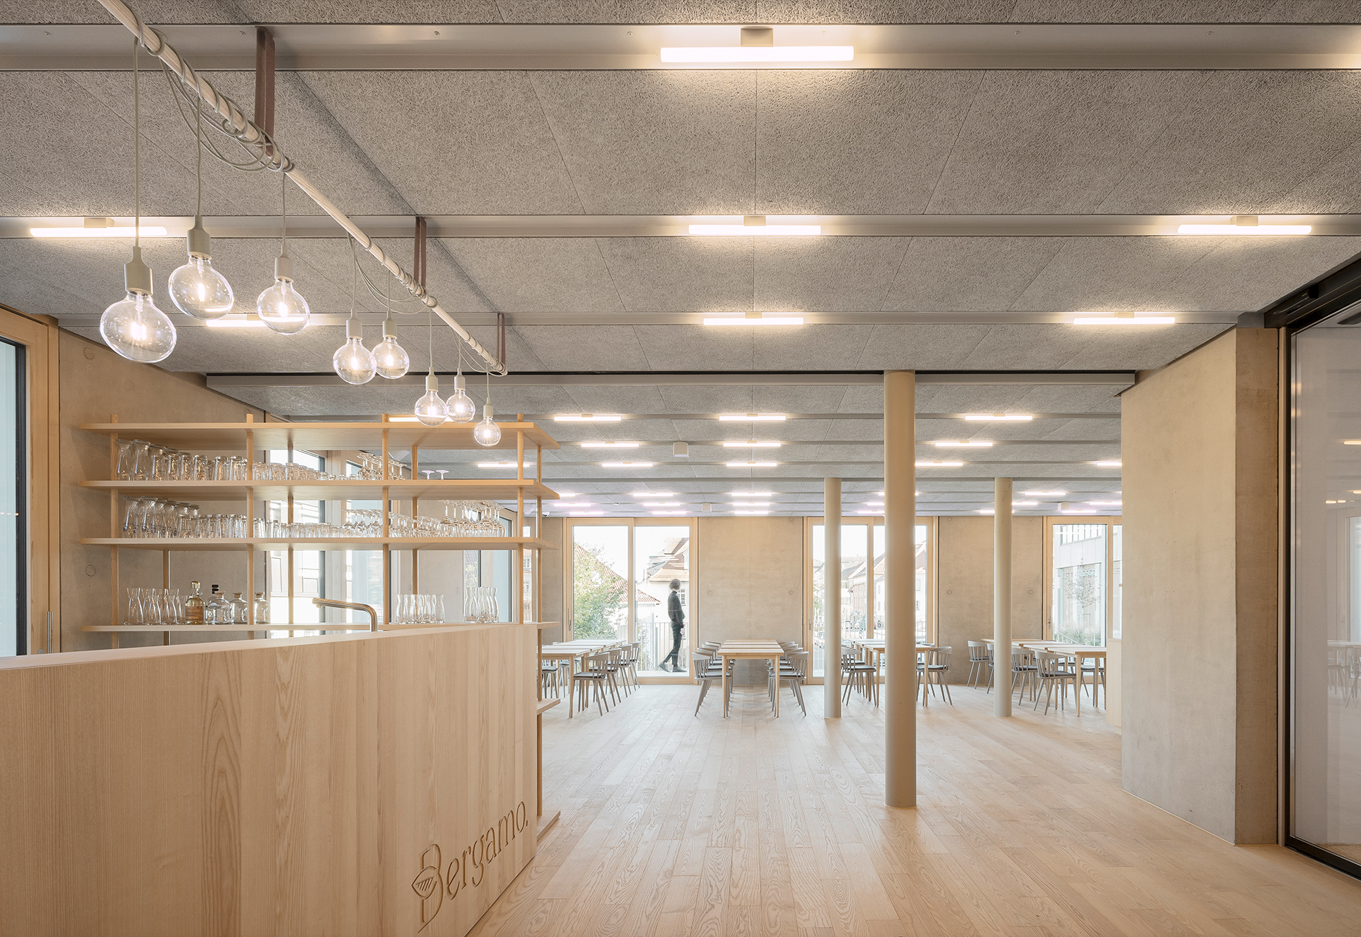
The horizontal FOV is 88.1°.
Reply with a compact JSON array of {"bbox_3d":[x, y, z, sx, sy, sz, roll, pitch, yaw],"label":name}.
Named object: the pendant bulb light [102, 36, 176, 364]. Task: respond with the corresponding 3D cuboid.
[{"bbox_3d":[-1.103,-0.554,1.430,0.125,0.655,0.125,0,0,0],"label":"pendant bulb light"}]

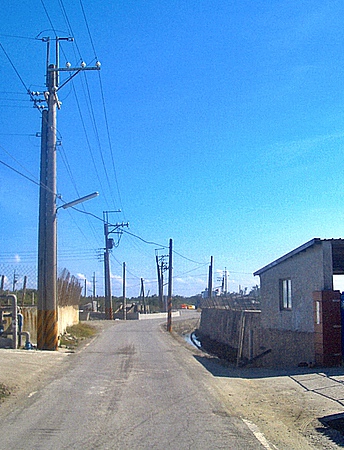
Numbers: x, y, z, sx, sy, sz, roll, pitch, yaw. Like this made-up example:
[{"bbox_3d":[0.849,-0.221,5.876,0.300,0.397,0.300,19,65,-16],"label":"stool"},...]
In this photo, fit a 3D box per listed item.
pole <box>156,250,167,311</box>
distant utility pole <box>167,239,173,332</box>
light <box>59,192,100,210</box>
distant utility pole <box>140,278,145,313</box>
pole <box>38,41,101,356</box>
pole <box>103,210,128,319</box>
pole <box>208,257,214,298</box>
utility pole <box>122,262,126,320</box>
[{"bbox_3d":[-1.650,9.273,99.640,2.000,10.533,0.700,0,-7,0],"label":"pole"},{"bbox_3d":[-0.122,3.262,32.653,0.240,5.045,0.240,0,-7,0],"label":"distant utility pole"},{"bbox_3d":[-3.203,-0.768,20.726,1.419,0.706,0.180,-1,-7,5],"label":"light"},{"bbox_3d":[-4.154,10.118,85.409,0.350,5.158,0.300,0,-7,0],"label":"distant utility pole"},{"bbox_3d":[-3.550,-1.265,20.841,2.100,10.955,0.650,0,-7,-3],"label":"pole"},{"bbox_3d":[-5.369,3.791,57.495,2.400,10.452,0.800,0,-7,-3],"label":"pole"},{"bbox_3d":[3.412,5.481,51.726,0.300,5.601,0.260,0,-7,0],"label":"pole"},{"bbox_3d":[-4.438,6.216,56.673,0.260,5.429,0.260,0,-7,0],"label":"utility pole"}]

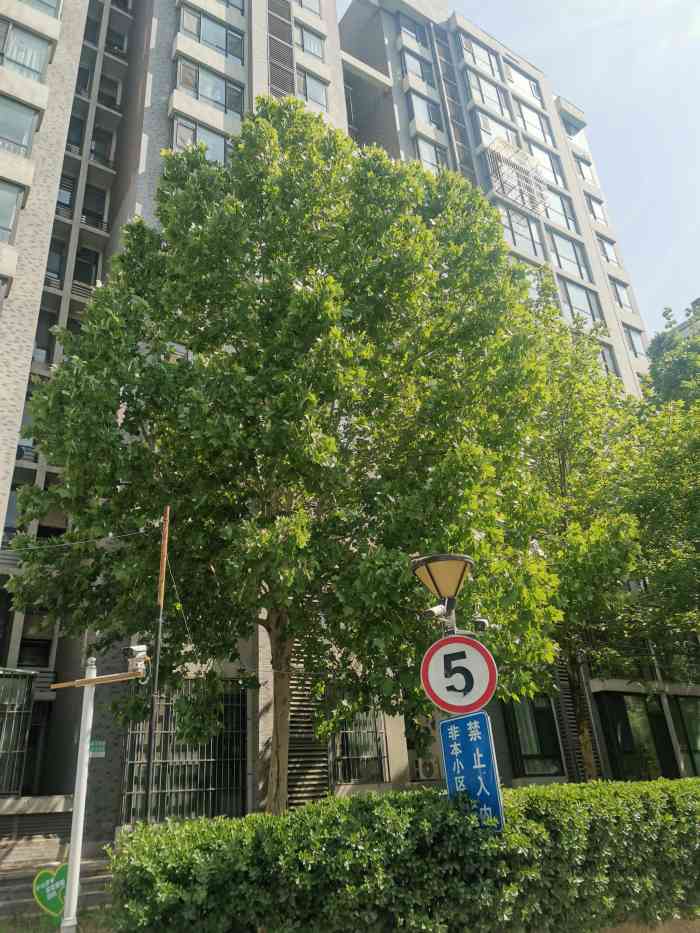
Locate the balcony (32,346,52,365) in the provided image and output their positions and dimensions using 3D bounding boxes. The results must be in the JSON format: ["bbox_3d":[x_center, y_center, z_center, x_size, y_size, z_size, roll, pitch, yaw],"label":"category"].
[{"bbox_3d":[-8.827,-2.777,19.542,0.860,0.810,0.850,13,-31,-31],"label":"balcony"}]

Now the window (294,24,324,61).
[{"bbox_3d":[-1.615,-16.340,27.085,1.250,1.447,0.200,13,-31,-31],"label":"window"}]

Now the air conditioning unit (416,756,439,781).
[{"bbox_3d":[1.864,7.499,17.376,0.740,0.540,0.300,13,-31,-31],"label":"air conditioning unit"}]

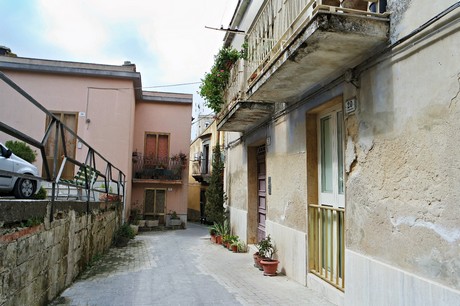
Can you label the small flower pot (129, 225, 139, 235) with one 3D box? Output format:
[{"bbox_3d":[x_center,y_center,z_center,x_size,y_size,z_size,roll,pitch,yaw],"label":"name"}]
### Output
[{"bbox_3d":[-4.031,3.196,12.800,0.400,0.420,0.400,2,-5,-11],"label":"small flower pot"}]

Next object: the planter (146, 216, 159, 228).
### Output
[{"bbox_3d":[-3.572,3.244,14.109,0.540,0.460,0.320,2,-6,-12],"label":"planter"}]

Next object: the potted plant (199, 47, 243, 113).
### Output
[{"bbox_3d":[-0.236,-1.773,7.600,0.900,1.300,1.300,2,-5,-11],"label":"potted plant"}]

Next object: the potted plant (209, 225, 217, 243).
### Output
[{"bbox_3d":[-0.605,2.785,10.600,0.280,0.600,0.280,2,-5,-11],"label":"potted plant"}]

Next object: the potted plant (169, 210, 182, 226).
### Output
[{"bbox_3d":[-2.597,3.121,14.600,0.600,0.750,0.320,2,-5,-11],"label":"potted plant"}]

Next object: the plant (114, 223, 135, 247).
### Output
[{"bbox_3d":[-3.409,2.633,9.900,0.560,0.700,0.580,2,-5,-11],"label":"plant"}]

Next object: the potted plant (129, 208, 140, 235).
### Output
[{"bbox_3d":[-4.021,2.884,12.900,0.500,1.050,0.500,2,-5,-11],"label":"potted plant"}]

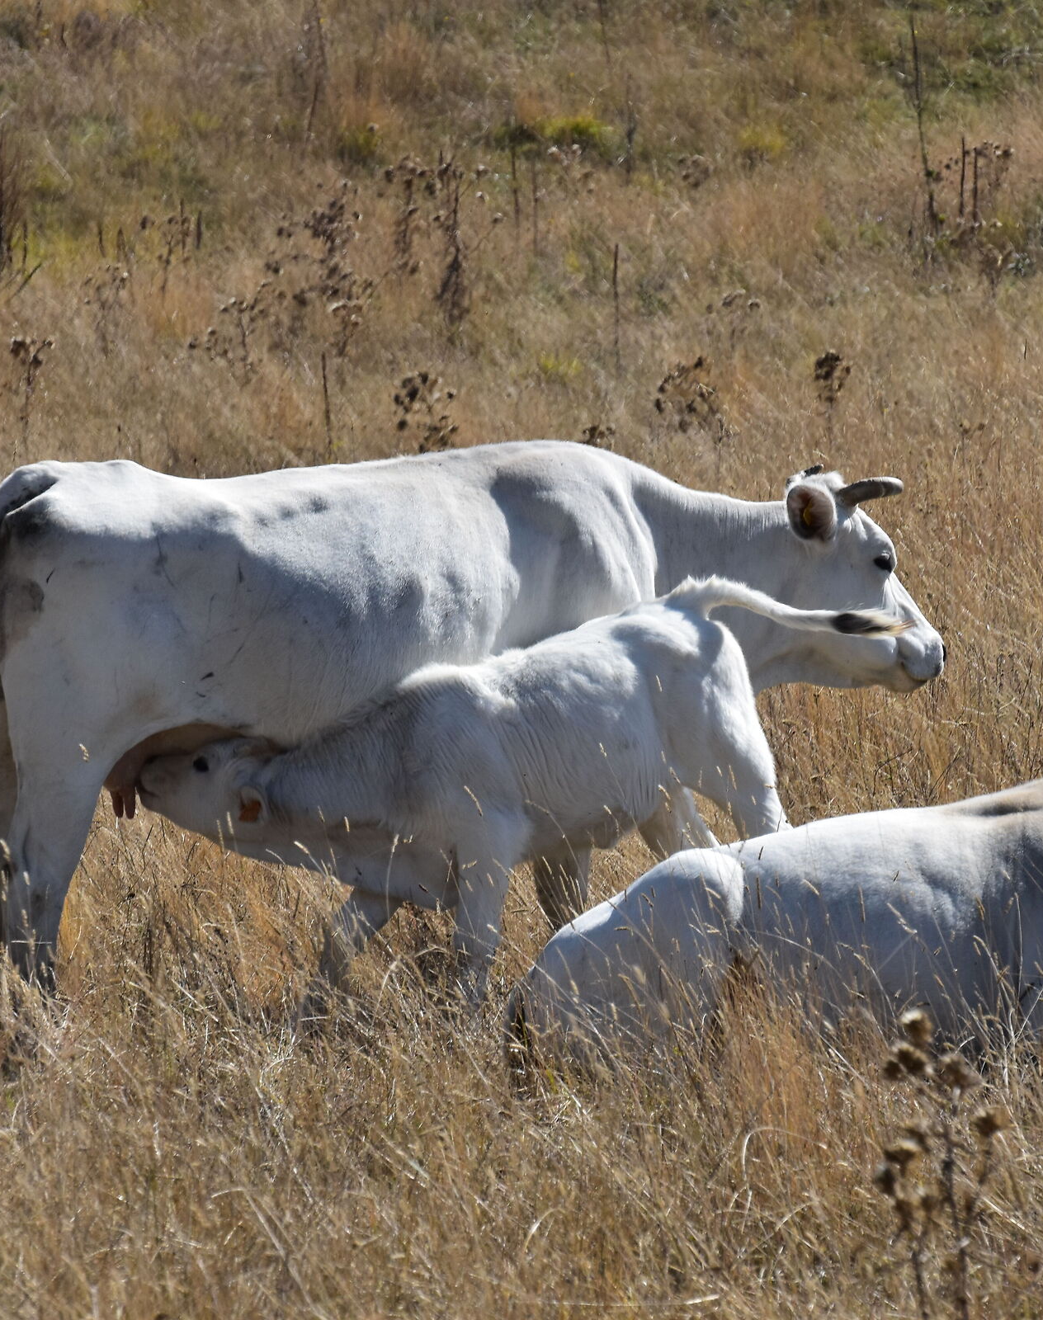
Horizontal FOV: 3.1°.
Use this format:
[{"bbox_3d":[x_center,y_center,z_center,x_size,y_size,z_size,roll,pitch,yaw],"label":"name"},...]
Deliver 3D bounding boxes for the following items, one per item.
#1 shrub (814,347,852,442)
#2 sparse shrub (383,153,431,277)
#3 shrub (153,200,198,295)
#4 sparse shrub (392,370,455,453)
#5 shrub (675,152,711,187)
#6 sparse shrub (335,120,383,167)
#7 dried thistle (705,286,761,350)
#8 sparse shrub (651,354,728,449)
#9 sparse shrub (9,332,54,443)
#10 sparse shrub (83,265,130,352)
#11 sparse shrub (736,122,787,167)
[{"bbox_3d":[1.222,-1.034,74.359,0.145,0.382,0.138,0,2,0],"label":"shrub"},{"bbox_3d":[-0.553,-2.123,91.004,0.237,0.594,0.226,0,2,0],"label":"sparse shrub"},{"bbox_3d":[-1.698,-2.014,93.000,0.220,0.478,0.209,0,2,0],"label":"shrub"},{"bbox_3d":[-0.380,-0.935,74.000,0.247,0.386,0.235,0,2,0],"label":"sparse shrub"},{"bbox_3d":[0.973,-2.749,107.000,0.209,0.227,0.199,0,2,0],"label":"shrub"},{"bbox_3d":[-0.959,-3.046,112.000,0.283,0.283,0.269,0,2,0],"label":"sparse shrub"},{"bbox_3d":[0.920,-1.469,83.000,0.250,0.311,0.238,0,2,0],"label":"dried thistle"},{"bbox_3d":[0.659,-0.997,73.854,0.301,0.367,0.286,0,2,0],"label":"sparse shrub"},{"bbox_3d":[-1.912,-1.044,73.980,0.175,0.446,0.166,0,2,0],"label":"sparse shrub"},{"bbox_3d":[-1.901,-1.607,87.000,0.220,0.433,0.209,0,2,0],"label":"sparse shrub"},{"bbox_3d":[1.415,-3.042,112.000,0.301,0.274,0.286,0,2,0],"label":"sparse shrub"}]

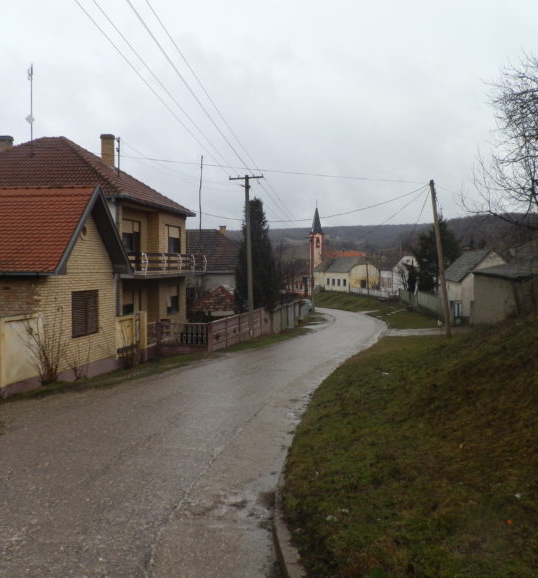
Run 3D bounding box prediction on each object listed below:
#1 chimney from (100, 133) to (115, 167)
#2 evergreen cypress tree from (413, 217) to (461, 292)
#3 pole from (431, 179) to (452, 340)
[{"bbox_3d":[-7.266,-6.247,28.100,0.520,1.530,0.500,0,2,10],"label":"chimney"},{"bbox_3d":[16.669,-2.737,62.000,4.600,9.000,4.600,1,2,15],"label":"evergreen cypress tree"},{"bbox_3d":[8.921,-1.591,32.500,0.290,8.150,0.290,-6,2,0],"label":"pole"}]

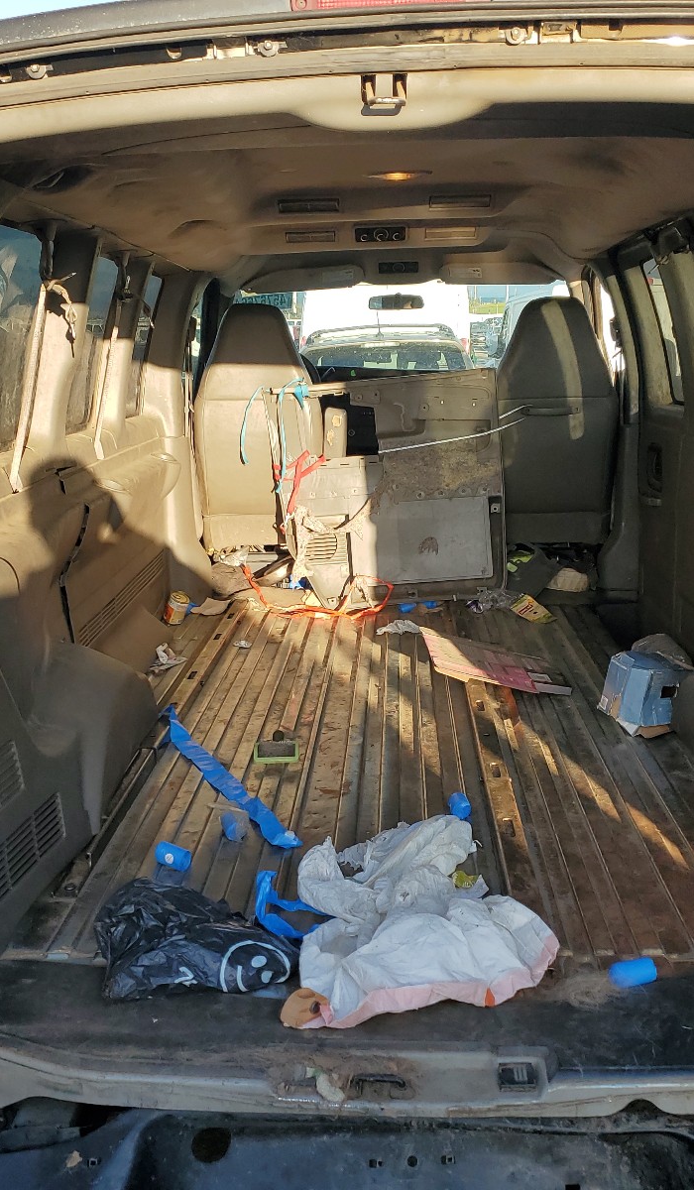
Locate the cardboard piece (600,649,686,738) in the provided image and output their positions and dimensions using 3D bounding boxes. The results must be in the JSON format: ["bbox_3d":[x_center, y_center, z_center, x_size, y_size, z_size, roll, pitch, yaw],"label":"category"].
[{"bbox_3d":[0.798,0.249,3.188,0.190,0.180,0.200,-4,12,-12],"label":"cardboard piece"}]

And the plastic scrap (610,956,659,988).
[{"bbox_3d":[0.450,0.591,1.867,0.072,0.042,0.042,-4,12,-14],"label":"plastic scrap"}]

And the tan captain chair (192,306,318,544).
[{"bbox_3d":[-0.338,-0.700,4.960,0.510,0.985,0.680,-1,11,3],"label":"tan captain chair"}]

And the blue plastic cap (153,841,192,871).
[{"bbox_3d":[-0.342,0.514,2.339,0.067,0.047,0.047,5,13,31],"label":"blue plastic cap"}]

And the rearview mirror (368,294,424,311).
[{"bbox_3d":[0.227,-1.340,5.459,0.262,0.078,0.050,1,12,14],"label":"rearview mirror"}]

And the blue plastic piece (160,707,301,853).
[{"bbox_3d":[-0.301,0.411,2.841,0.085,0.045,0.995,-6,13,-22],"label":"blue plastic piece"}]

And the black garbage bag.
[{"bbox_3d":[-0.242,0.554,1.990,0.340,0.100,0.270,-1,11,3],"label":"black garbage bag"}]

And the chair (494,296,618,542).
[{"bbox_3d":[0.820,-0.722,4.902,0.510,0.980,0.680,-1,11,3],"label":"chair"}]

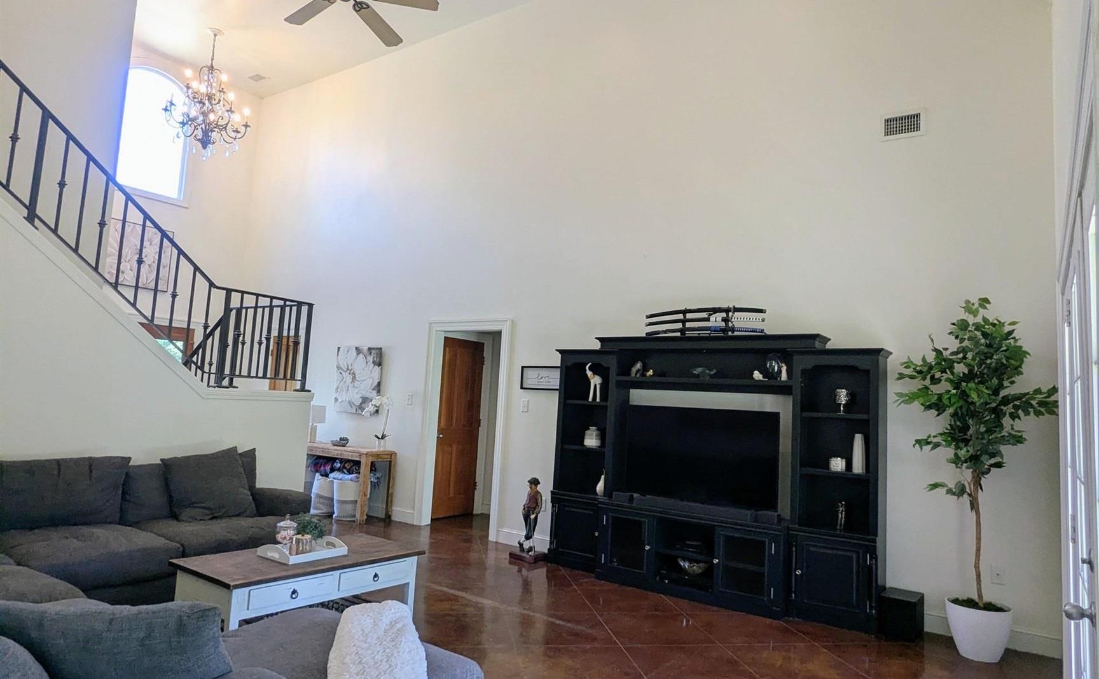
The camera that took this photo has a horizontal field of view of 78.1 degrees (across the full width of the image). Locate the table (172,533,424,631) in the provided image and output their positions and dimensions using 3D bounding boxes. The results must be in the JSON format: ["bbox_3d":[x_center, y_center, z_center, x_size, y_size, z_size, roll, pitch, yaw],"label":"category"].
[{"bbox_3d":[-1.349,1.417,3.720,0.638,0.454,1.170,-1,-7,39],"label":"table"}]

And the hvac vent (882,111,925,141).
[{"bbox_3d":[2.548,-1.552,4.881,0.285,0.203,0.024,-1,-7,35],"label":"hvac vent"}]

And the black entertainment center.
[{"bbox_3d":[1.163,0.959,5.189,2.635,1.911,0.522,-1,-7,35],"label":"black entertainment center"}]

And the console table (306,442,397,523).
[{"bbox_3d":[-2.510,1.593,7.740,1.660,0.743,0.393,-1,-7,35],"label":"console table"}]

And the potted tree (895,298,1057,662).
[{"bbox_3d":[2.562,0.809,4.114,0.840,2.155,0.691,-1,-7,35],"label":"potted tree"}]

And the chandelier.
[{"bbox_3d":[-4.018,-2.892,7.985,0.921,1.541,0.921,-1,-7,35],"label":"chandelier"}]

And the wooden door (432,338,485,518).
[{"bbox_3d":[-1.072,1.016,7.772,0.047,2.033,0.759,-1,-7,35],"label":"wooden door"}]

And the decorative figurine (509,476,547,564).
[{"bbox_3d":[-0.143,1.565,5.935,0.278,0.707,0.264,-1,-7,35],"label":"decorative figurine"}]

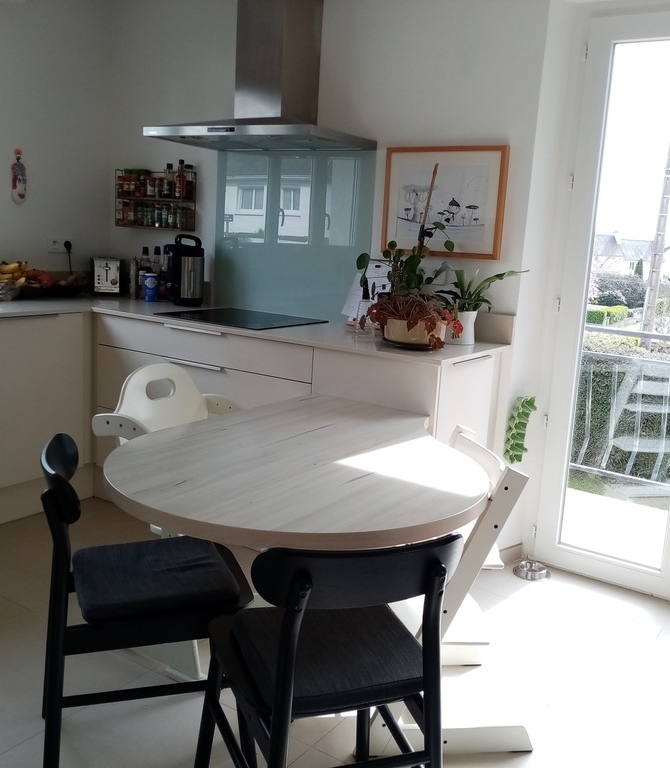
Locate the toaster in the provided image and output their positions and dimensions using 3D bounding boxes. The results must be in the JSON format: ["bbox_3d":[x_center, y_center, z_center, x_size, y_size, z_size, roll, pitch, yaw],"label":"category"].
[{"bbox_3d":[-1.193,-0.561,4.051,0.165,0.195,0.270,0,11,-15],"label":"toaster"}]

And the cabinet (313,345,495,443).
[{"bbox_3d":[0.280,0.238,3.014,0.520,0.772,0.575,11,13,33],"label":"cabinet"}]

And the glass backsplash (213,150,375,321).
[{"bbox_3d":[-0.221,-0.693,3.561,0.905,0.751,0.012,11,13,33],"label":"glass backsplash"}]

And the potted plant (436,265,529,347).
[{"bbox_3d":[0.553,-0.295,2.925,0.300,0.301,0.250,11,13,33],"label":"potted plant"}]

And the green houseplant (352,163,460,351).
[{"bbox_3d":[0.289,-0.470,2.822,0.330,0.655,0.320,11,13,33],"label":"green houseplant"}]

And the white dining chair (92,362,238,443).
[{"bbox_3d":[-0.438,0.391,2.465,0.530,0.885,0.460,11,13,33],"label":"white dining chair"}]

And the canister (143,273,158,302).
[{"bbox_3d":[-0.928,-0.490,3.903,0.070,0.142,0.070,1,11,-13],"label":"canister"}]

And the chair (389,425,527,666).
[{"bbox_3d":[0.284,0.540,2.165,0.490,0.790,0.455,2,11,-7],"label":"chair"}]

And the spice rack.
[{"bbox_3d":[-0.932,-0.960,3.958,0.500,0.325,0.094,11,13,33],"label":"spice rack"}]

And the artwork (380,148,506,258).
[{"bbox_3d":[0.431,-0.732,3.102,0.535,0.425,0.022,11,13,33],"label":"artwork"}]

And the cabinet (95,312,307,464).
[{"bbox_3d":[-0.435,0.105,3.484,1.205,0.772,0.575,11,13,33],"label":"cabinet"}]

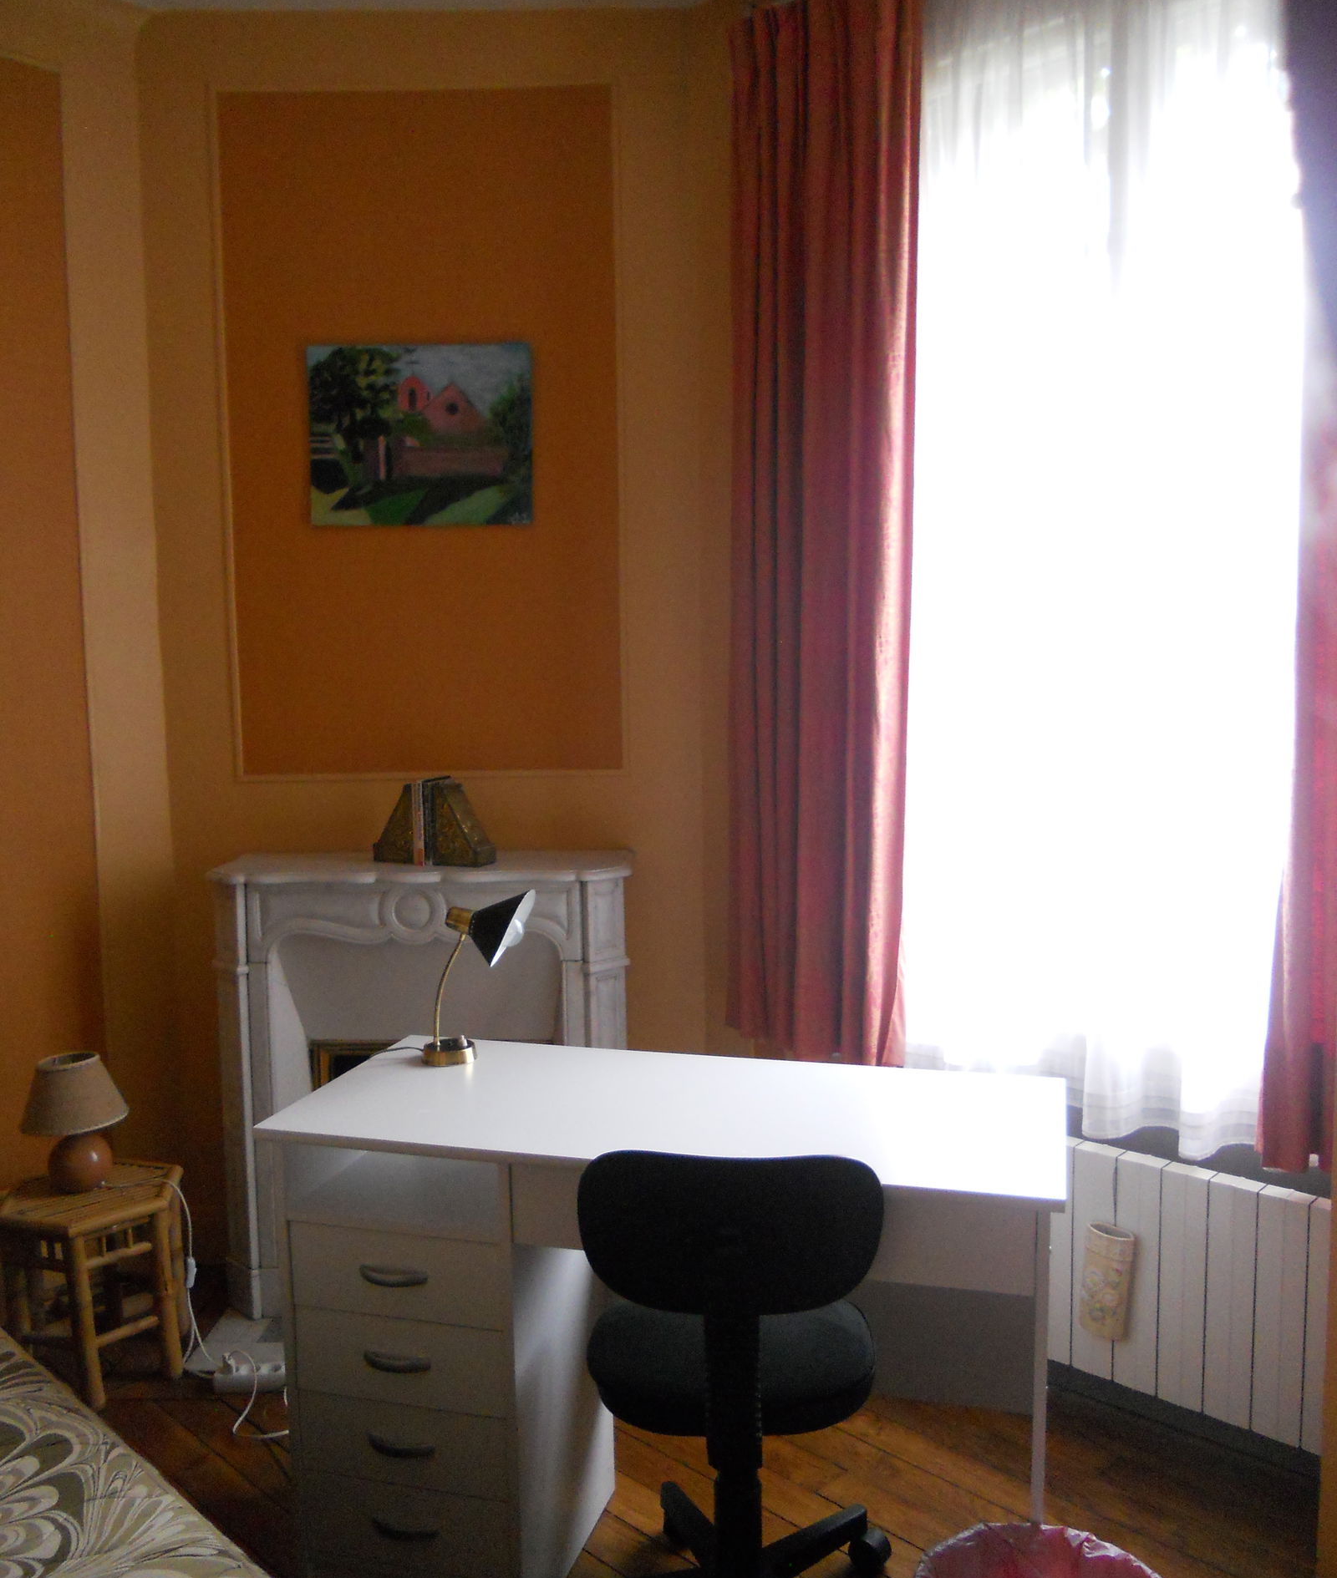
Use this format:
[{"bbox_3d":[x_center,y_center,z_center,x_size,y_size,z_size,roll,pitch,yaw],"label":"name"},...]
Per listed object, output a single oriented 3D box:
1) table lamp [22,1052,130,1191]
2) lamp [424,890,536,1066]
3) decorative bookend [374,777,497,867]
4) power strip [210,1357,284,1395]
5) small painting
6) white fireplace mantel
[{"bbox_3d":[-1.227,0.690,2.854,0.216,0.273,0.216,-1,6,1],"label":"table lamp"},{"bbox_3d":[-0.323,0.312,2.357,0.205,0.294,0.140,1,6,16],"label":"lamp"},{"bbox_3d":[-0.498,0.069,3.036,0.245,0.182,0.110,1,6,21],"label":"decorative bookend"},{"bbox_3d":[-0.807,1.168,2.778,0.182,0.041,0.056,-1,6,-3],"label":"power strip"},{"bbox_3d":[-0.538,-0.769,3.036,0.485,0.387,0.020,-1,6,1],"label":"small painting"},{"bbox_3d":[-0.519,0.657,3.048,0.903,0.995,0.281,-1,6,1],"label":"white fireplace mantel"}]

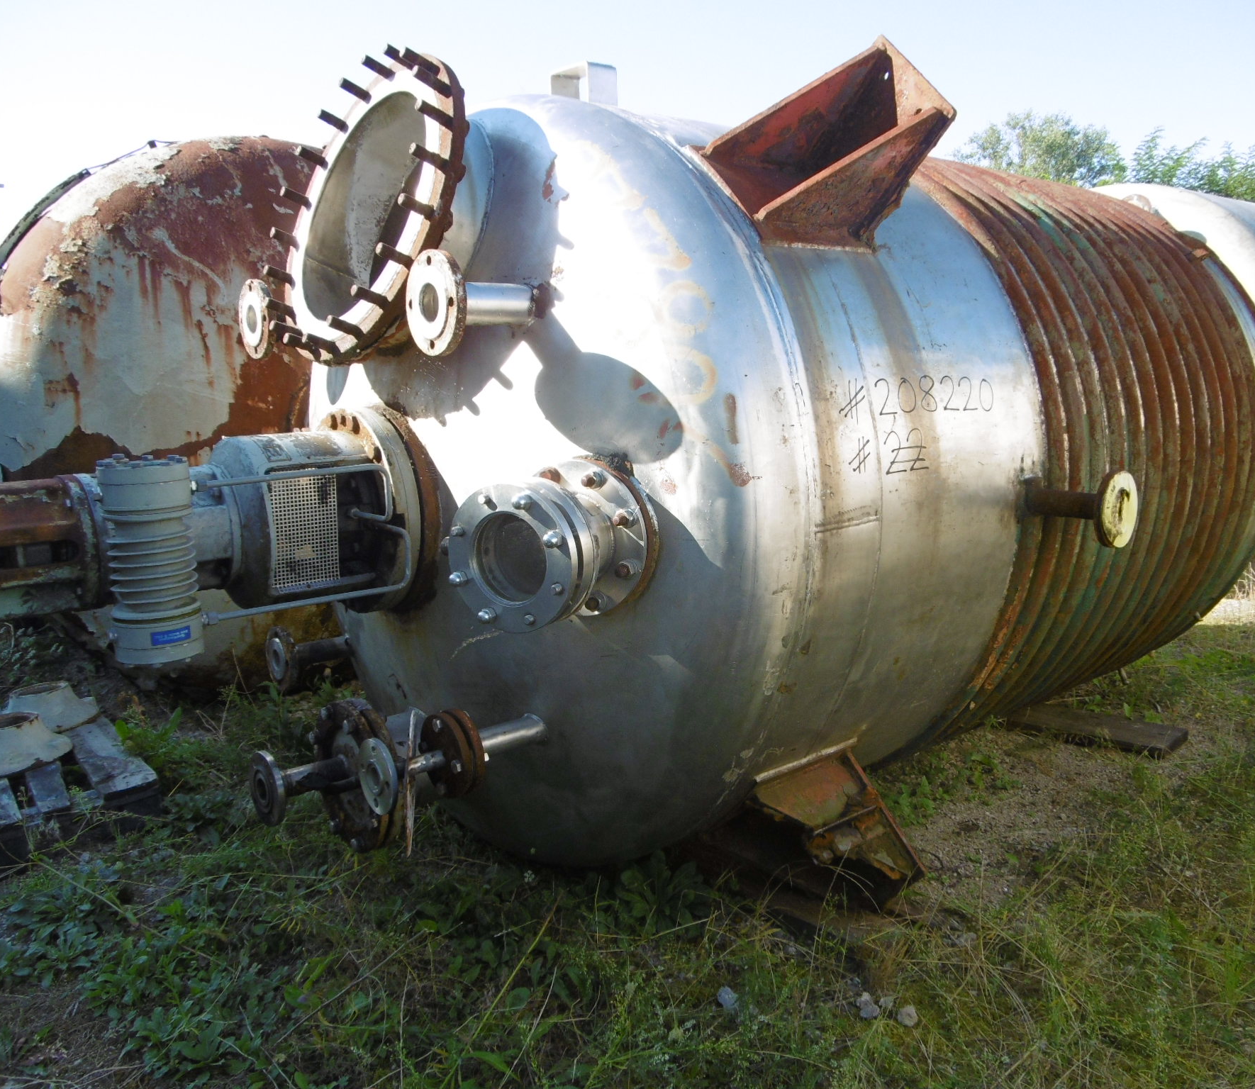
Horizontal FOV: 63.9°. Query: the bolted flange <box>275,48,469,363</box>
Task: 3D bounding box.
[{"bbox_3d":[-0.569,-0.712,2.105,0.122,0.670,0.670,18,-3,-42],"label":"bolted flange"}]

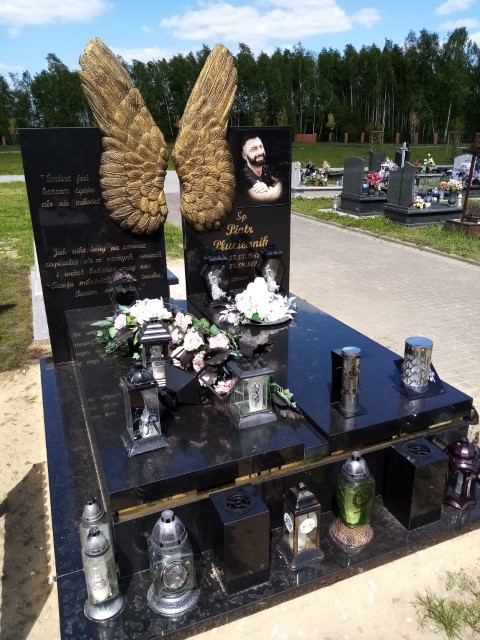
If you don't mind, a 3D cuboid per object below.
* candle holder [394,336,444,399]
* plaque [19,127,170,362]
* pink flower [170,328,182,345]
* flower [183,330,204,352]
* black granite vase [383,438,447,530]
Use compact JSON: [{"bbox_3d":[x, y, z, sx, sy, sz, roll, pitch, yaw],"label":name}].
[{"bbox_3d":[0.754,0.196,2.018,0.177,0.217,0.158,-9,22,-21],"label":"candle holder"},{"bbox_3d":[-0.886,-0.468,3.151,0.813,1.459,0.084,-9,22,-21],"label":"plaque"},{"bbox_3d":[-0.317,0.081,2.366,0.069,0.072,0.062,-3,21,-8],"label":"pink flower"},{"bbox_3d":[-0.234,0.108,2.418,0.101,0.089,0.094,-2,20,-6],"label":"flower"},{"bbox_3d":[0.680,0.630,1.853,0.148,0.286,0.148,-9,22,-21],"label":"black granite vase"}]

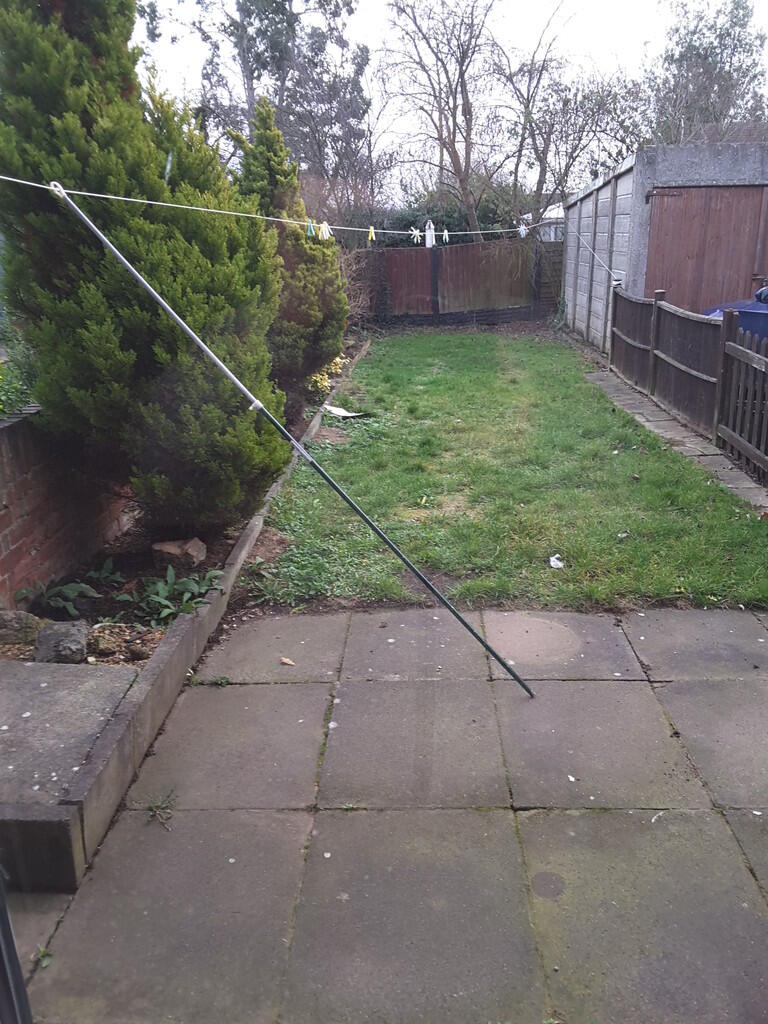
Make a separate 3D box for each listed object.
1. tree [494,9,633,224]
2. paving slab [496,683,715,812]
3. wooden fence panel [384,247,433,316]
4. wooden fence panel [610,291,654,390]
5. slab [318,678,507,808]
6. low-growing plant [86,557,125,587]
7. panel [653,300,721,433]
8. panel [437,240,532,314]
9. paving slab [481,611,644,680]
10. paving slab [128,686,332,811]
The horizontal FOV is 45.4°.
[{"bbox_3d":[3.428,-6.648,17.724,2.599,5.531,2.600,-1,17,2],"label":"tree"},{"bbox_3d":[0.708,0.793,3.147,0.591,0.050,0.810,-1,17,2],"label":"paving slab"},{"bbox_3d":[0.432,-4.157,16.501,0.900,1.170,0.050,-1,17,2],"label":"wooden fence panel"},{"bbox_3d":[2.631,-1.838,9.766,0.050,0.900,1.860,-1,17,2],"label":"wooden fence panel"},{"bbox_3d":[0.109,0.801,3.171,0.591,0.050,0.810,-1,17,2],"label":"slab"},{"bbox_3d":[-1.356,0.273,4.477,0.165,0.110,0.150,-1,17,2],"label":"low-growing plant"},{"bbox_3d":[2.553,-1.258,7.875,0.050,0.900,1.880,-1,17,2],"label":"panel"},{"bbox_3d":[1.818,-4.237,16.427,1.780,1.200,0.050,-1,17,2],"label":"panel"},{"bbox_3d":[0.733,0.573,3.866,0.591,0.050,0.690,-1,17,2],"label":"paving slab"},{"bbox_3d":[-0.486,0.810,3.195,0.591,0.050,0.810,-1,17,2],"label":"paving slab"}]

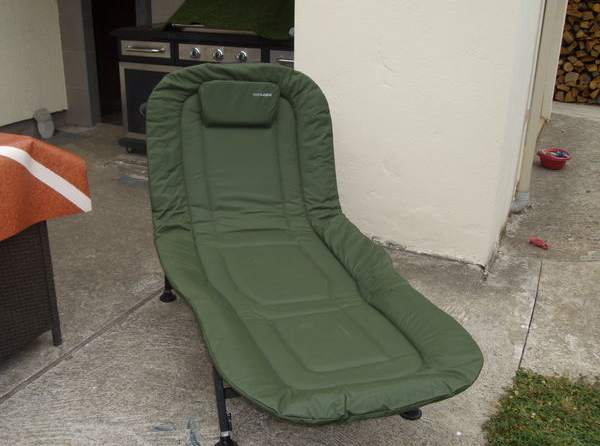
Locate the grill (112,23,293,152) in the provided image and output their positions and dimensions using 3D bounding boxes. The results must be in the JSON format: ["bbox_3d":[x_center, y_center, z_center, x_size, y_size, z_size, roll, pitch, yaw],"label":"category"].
[{"bbox_3d":[-0.534,-1.015,4.573,1.620,1.110,0.600,11,21,26],"label":"grill"}]

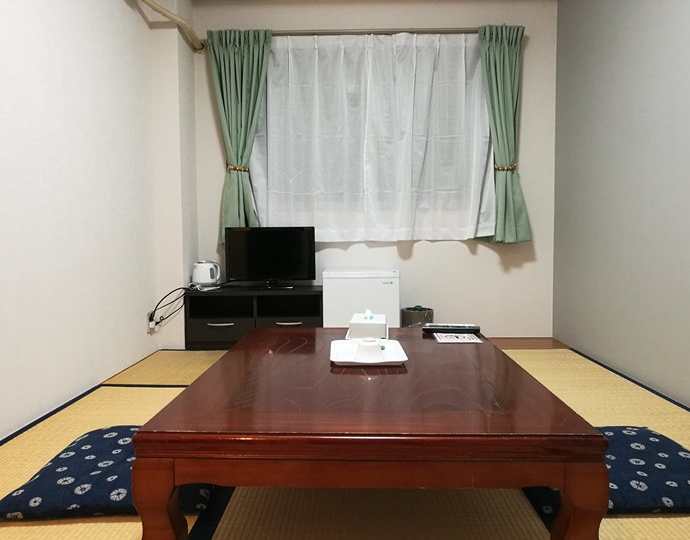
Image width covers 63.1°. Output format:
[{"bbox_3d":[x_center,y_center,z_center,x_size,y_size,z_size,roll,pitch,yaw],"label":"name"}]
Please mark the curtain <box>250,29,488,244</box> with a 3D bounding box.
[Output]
[{"bbox_3d":[0.162,-0.875,3.754,1.716,1.380,0.070,0,3,1],"label":"curtain"}]

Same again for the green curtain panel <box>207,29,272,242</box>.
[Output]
[{"bbox_3d":[-0.700,-0.878,3.741,0.435,1.408,0.120,0,3,1],"label":"green curtain panel"}]

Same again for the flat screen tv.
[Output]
[{"bbox_3d":[-0.484,-0.075,3.645,0.589,0.400,0.170,0,3,1],"label":"flat screen tv"}]

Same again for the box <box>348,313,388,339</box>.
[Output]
[{"bbox_3d":[0.086,0.199,2.003,0.122,0.053,0.224,0,3,3],"label":"box"}]

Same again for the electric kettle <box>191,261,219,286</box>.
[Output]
[{"bbox_3d":[-0.930,0.032,3.758,0.187,0.178,0.140,-1,3,-9],"label":"electric kettle"}]

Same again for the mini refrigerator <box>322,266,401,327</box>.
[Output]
[{"bbox_3d":[0.109,0.243,3.653,0.469,0.489,0.450,0,3,1],"label":"mini refrigerator"}]

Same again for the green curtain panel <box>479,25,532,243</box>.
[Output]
[{"bbox_3d":[1.056,-0.884,3.696,0.346,1.417,0.120,0,3,1],"label":"green curtain panel"}]

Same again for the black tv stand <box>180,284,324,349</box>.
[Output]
[{"bbox_3d":[-0.560,0.305,3.703,0.863,0.366,0.390,0,3,1],"label":"black tv stand"}]

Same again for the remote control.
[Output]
[{"bbox_3d":[0.387,0.216,2.060,0.208,0.025,0.055,0,3,1],"label":"remote control"}]

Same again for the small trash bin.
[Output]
[{"bbox_3d":[0.479,0.368,3.697,0.214,0.230,0.214,0,3,1],"label":"small trash bin"}]

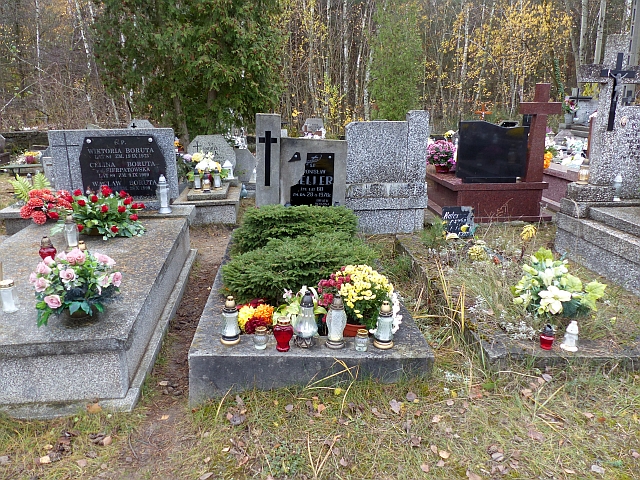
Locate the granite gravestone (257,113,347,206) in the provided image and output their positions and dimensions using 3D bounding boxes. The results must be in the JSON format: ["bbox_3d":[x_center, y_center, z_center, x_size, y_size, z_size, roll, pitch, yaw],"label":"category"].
[{"bbox_3d":[-0.175,-0.652,4.560,0.850,1.080,0.180,-1,15,-3],"label":"granite gravestone"}]

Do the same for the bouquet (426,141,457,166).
[{"bbox_3d":[1.692,-1.167,6.694,0.420,0.430,0.420,0,15,0],"label":"bouquet"}]

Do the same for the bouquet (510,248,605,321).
[{"bbox_3d":[1.356,0.255,2.756,0.520,0.340,0.400,0,15,0],"label":"bouquet"}]

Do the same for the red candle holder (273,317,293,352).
[{"bbox_3d":[-0.179,0.454,2.295,0.090,0.155,0.090,0,15,0],"label":"red candle holder"}]

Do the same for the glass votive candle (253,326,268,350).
[{"bbox_3d":[-0.277,0.456,2.260,0.072,0.095,0.072,-1,15,-5],"label":"glass votive candle"}]

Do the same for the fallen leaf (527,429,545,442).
[{"bbox_3d":[0.830,0.754,1.851,0.043,0.021,0.077,-12,19,-38],"label":"fallen leaf"}]

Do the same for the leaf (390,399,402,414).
[{"bbox_3d":[0.332,0.726,2.089,0.046,0.023,0.082,-5,16,-19],"label":"leaf"}]

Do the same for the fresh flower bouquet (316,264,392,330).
[{"bbox_3d":[0.179,0.277,2.425,0.350,0.309,0.288,0,15,0],"label":"fresh flower bouquet"}]

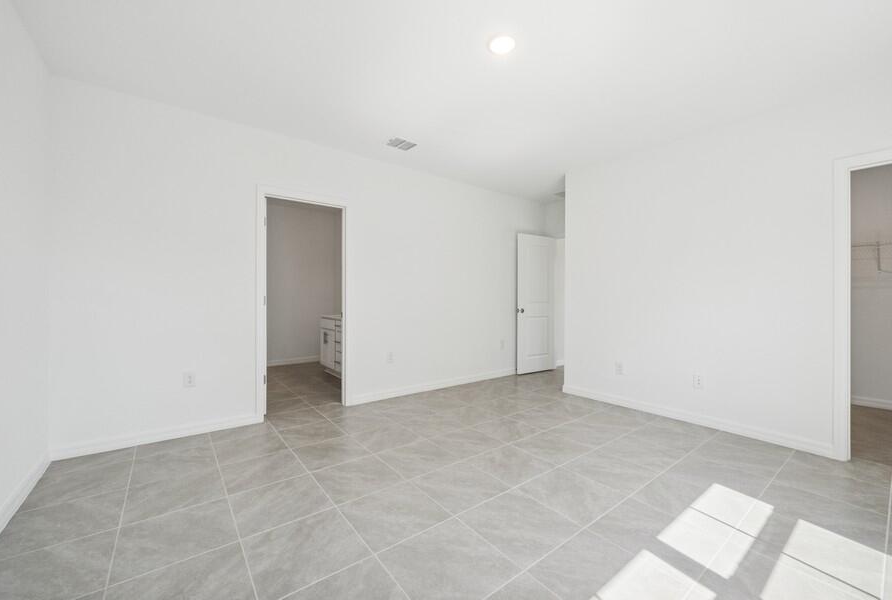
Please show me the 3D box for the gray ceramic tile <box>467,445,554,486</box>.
[{"bbox_3d":[0.464,1.183,2.345,0.461,0.012,0.461,1,-1,-38],"label":"gray ceramic tile"}]

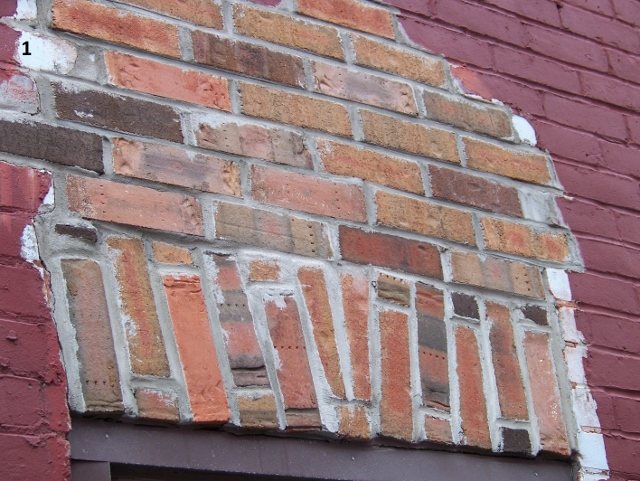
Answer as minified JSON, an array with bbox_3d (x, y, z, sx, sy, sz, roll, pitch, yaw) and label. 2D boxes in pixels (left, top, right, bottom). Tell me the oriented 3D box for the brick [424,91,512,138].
[{"bbox_3d":[0.220,-0.189,2.703,0.192,0.056,0.094,10,-30,-34],"label":"brick"}]

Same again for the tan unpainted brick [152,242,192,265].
[{"bbox_3d":[-0.227,0.038,2.216,0.058,0.028,0.094,7,-29,-36],"label":"tan unpainted brick"}]

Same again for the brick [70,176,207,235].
[{"bbox_3d":[-0.272,-0.030,2.182,0.204,0.056,0.093,10,-28,-36],"label":"brick"}]

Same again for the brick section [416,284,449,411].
[{"bbox_3d":[0.146,0.180,2.492,0.055,0.203,0.092,18,-34,-31],"label":"brick section"}]

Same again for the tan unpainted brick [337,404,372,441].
[{"bbox_3d":[0.020,0.271,2.279,0.053,0.044,0.094,13,-32,-33],"label":"tan unpainted brick"}]

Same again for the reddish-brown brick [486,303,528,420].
[{"bbox_3d":[0.258,0.203,2.507,0.054,0.194,0.093,11,-29,-36],"label":"reddish-brown brick"}]

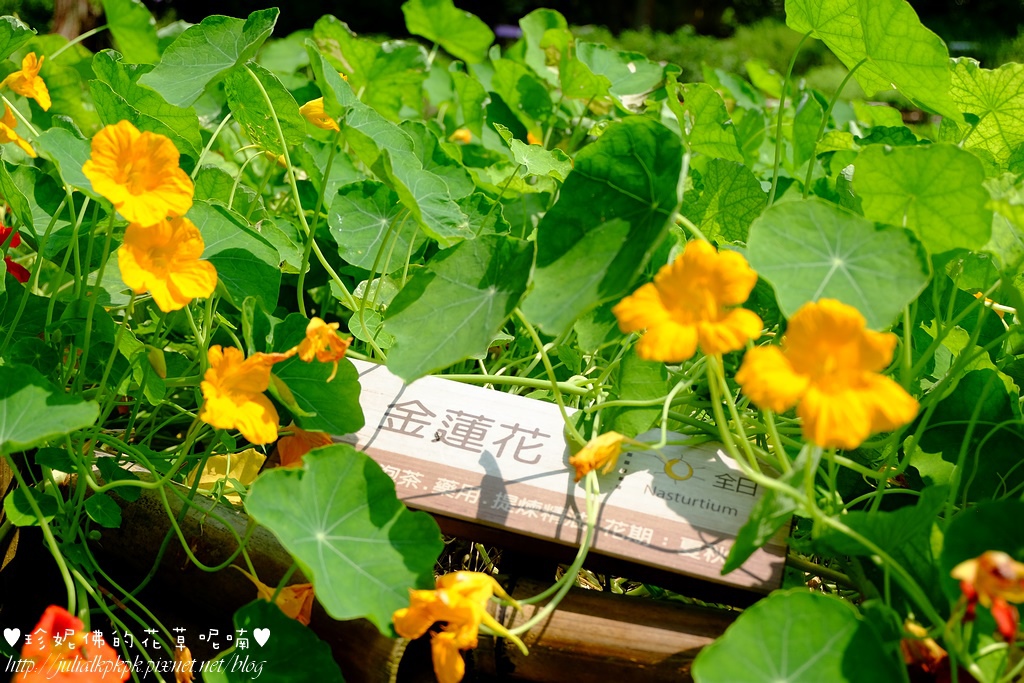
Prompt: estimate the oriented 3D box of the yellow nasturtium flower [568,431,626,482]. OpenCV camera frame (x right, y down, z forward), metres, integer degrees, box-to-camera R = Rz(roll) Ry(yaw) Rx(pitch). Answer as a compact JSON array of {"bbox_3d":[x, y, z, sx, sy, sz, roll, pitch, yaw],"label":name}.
[{"bbox_3d":[0.046,0.062,0.680,0.034,0.021,0.019,-31,20,-26],"label":"yellow nasturtium flower"}]

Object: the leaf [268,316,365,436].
[{"bbox_3d":[-0.113,0.019,0.710,0.055,0.015,0.079,17,62,-1],"label":"leaf"}]

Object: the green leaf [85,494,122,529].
[{"bbox_3d":[-0.202,0.084,0.620,0.019,0.017,0.006,-3,-20,-7],"label":"green leaf"}]

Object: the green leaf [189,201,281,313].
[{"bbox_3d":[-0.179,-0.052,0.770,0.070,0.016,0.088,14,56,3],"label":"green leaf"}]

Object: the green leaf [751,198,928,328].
[{"bbox_3d":[0.148,-0.034,0.570,0.081,0.015,0.081,-3,53,4],"label":"green leaf"}]

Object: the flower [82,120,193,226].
[{"bbox_3d":[-0.194,-0.087,0.650,0.055,0.053,0.036,-3,-2,-9],"label":"flower"}]

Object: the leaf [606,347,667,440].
[{"bbox_3d":[0.074,0.029,0.740,0.038,0.060,0.014,4,-20,14],"label":"leaf"}]

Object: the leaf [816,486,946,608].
[{"bbox_3d":[0.171,0.096,0.580,0.058,0.030,0.055,3,60,9],"label":"leaf"}]

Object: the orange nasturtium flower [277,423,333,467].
[{"bbox_3d":[-0.108,0.055,0.650,0.036,0.030,0.030,0,11,0],"label":"orange nasturtium flower"}]

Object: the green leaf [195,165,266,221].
[{"bbox_3d":[-0.167,-0.086,0.740,0.046,0.036,0.018,2,0,6],"label":"green leaf"}]

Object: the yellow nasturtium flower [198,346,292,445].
[{"bbox_3d":[-0.142,0.029,0.670,0.043,0.050,0.034,16,15,39],"label":"yellow nasturtium flower"}]

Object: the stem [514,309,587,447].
[{"bbox_3d":[0.018,0.017,0.600,0.013,0.072,0.015,-25,10,5],"label":"stem"}]

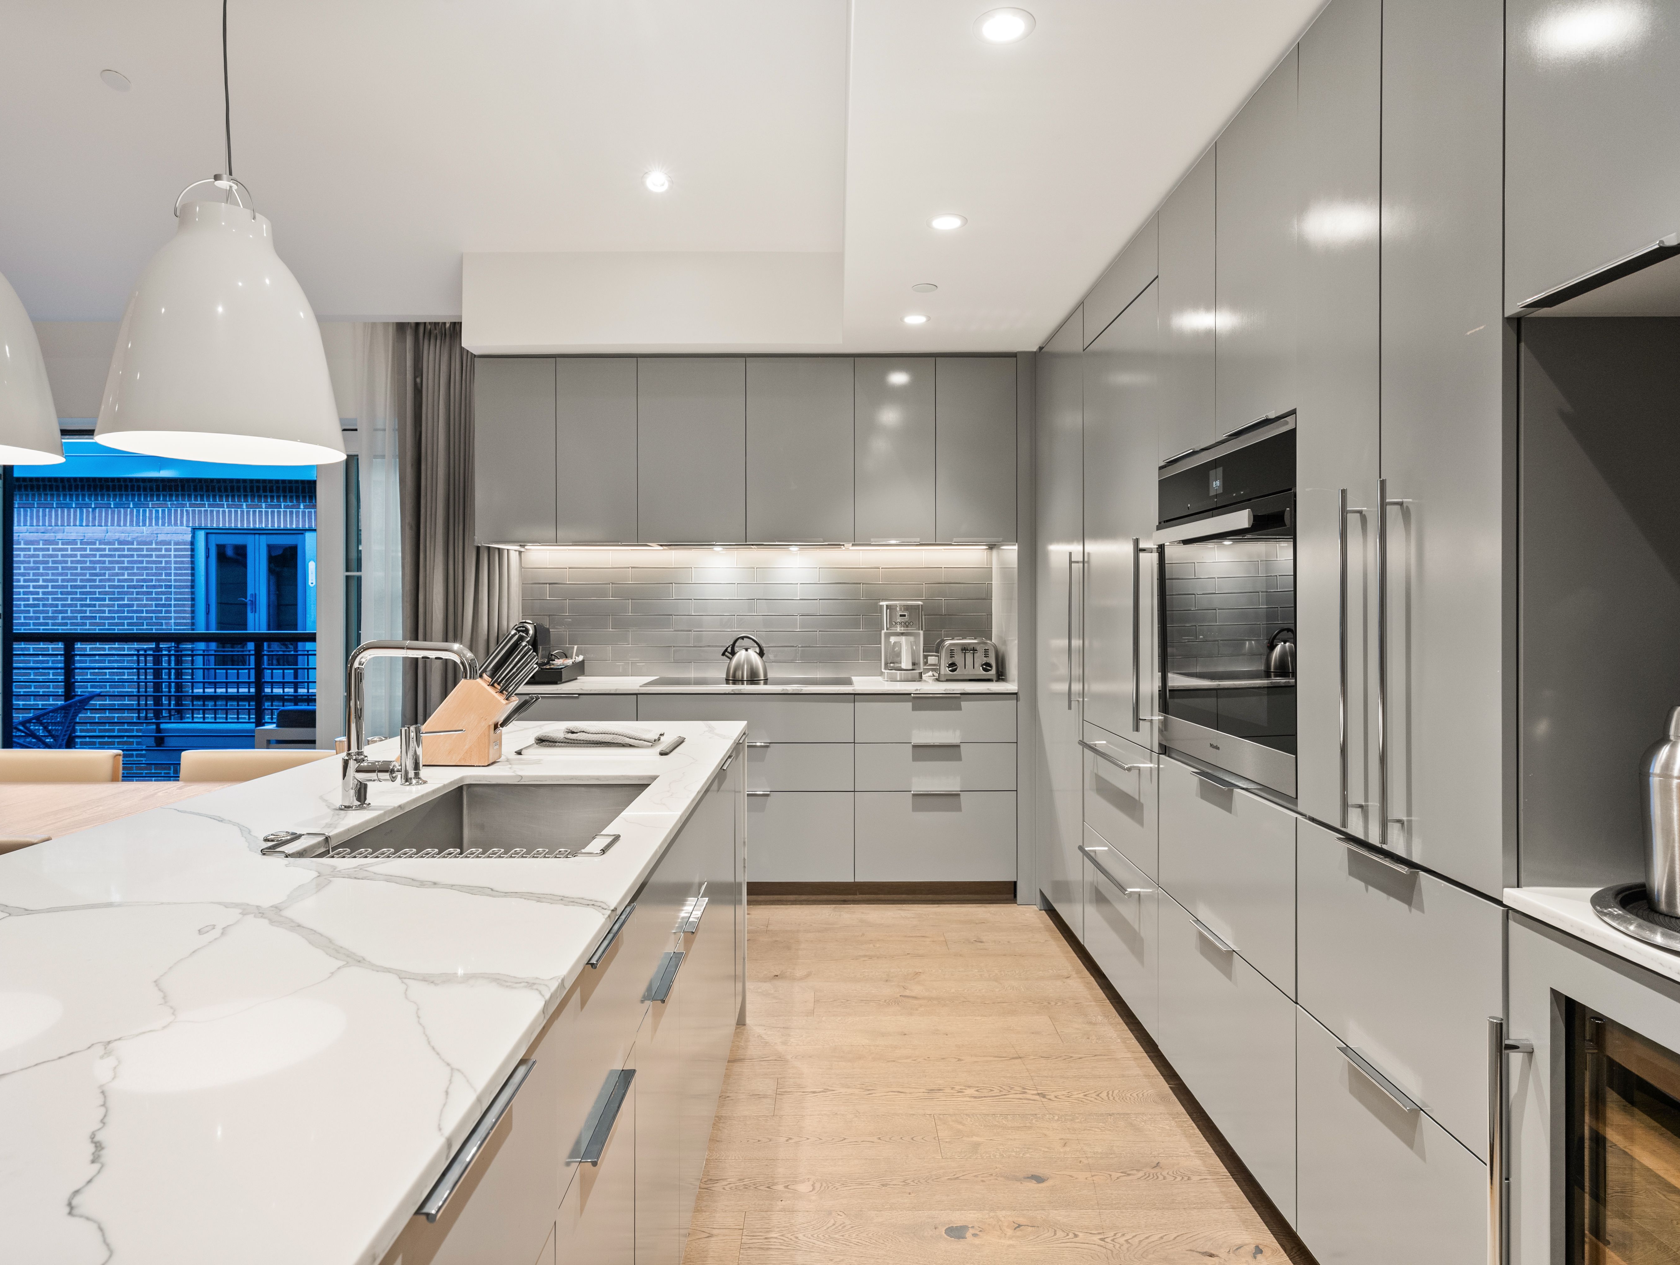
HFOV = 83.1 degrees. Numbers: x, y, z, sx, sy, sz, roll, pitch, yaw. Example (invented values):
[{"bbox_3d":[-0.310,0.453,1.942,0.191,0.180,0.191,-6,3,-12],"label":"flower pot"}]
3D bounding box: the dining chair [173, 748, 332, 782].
[{"bbox_3d":[-1.879,0.784,2.870,0.520,0.800,0.560,0,1,-1],"label":"dining chair"}]

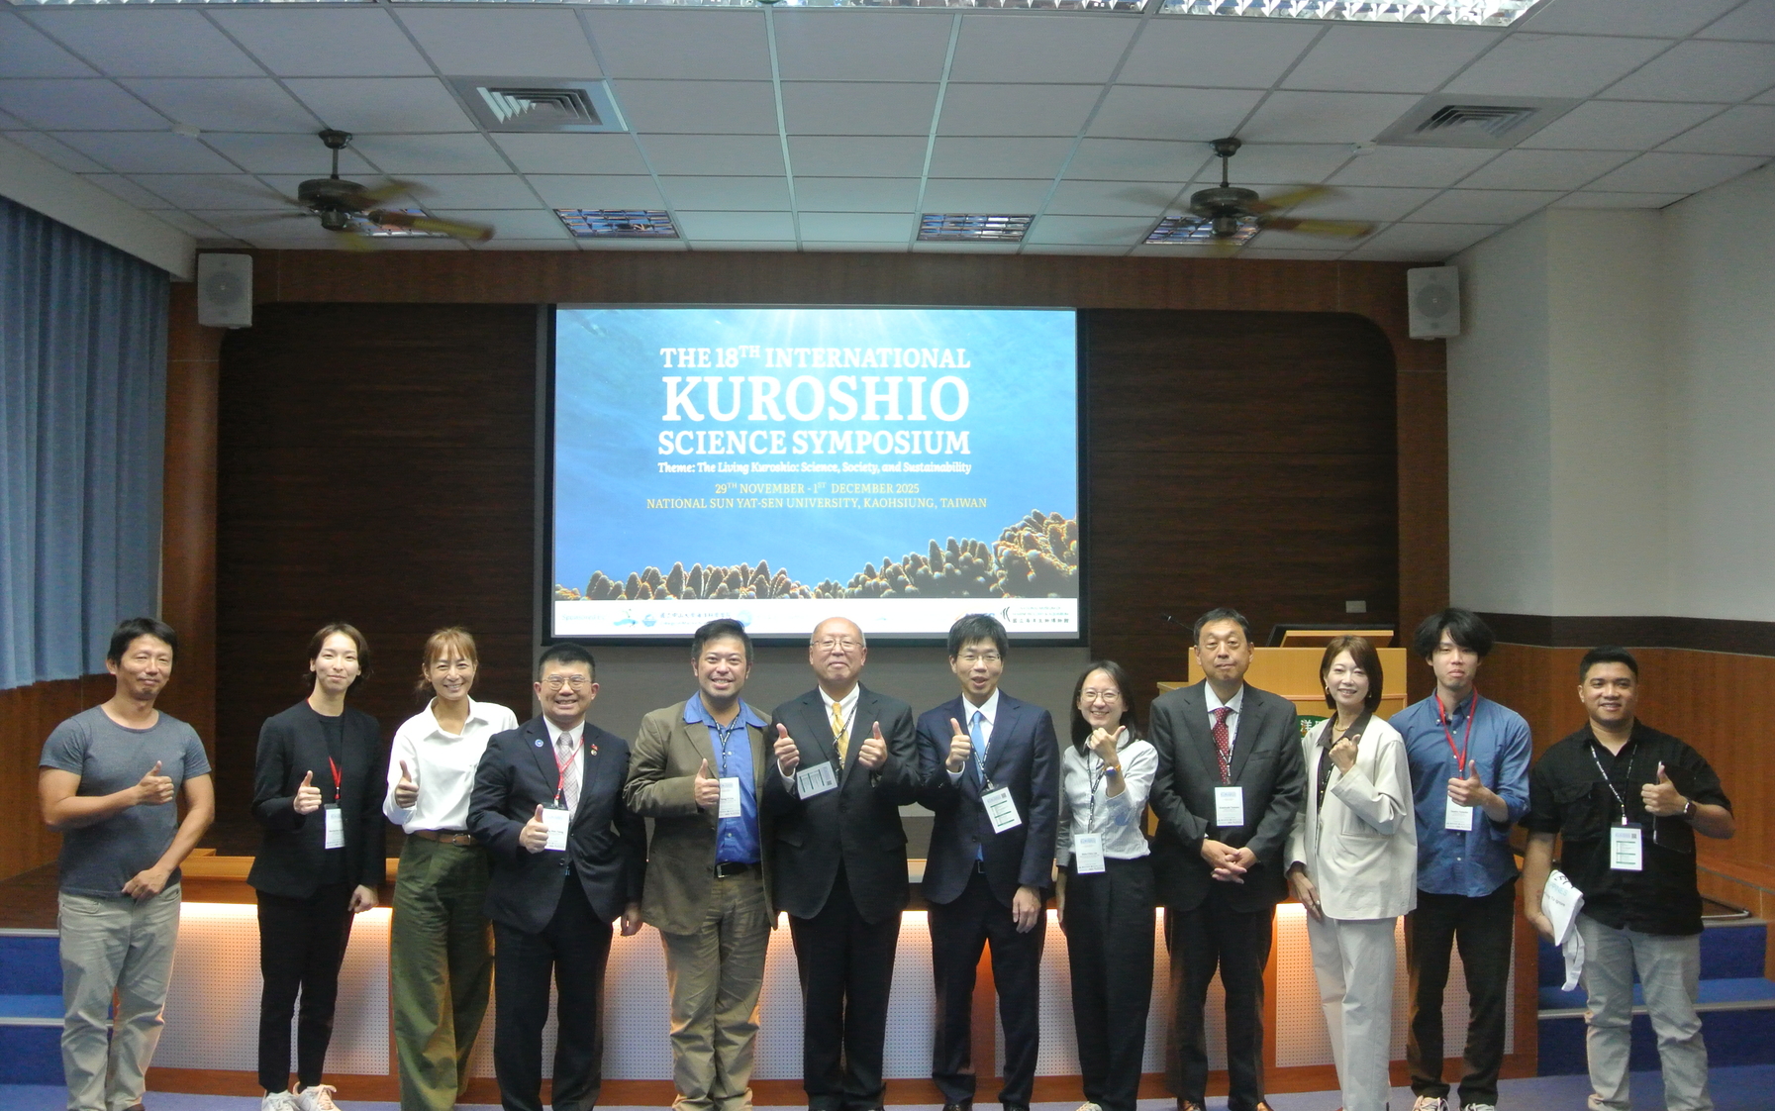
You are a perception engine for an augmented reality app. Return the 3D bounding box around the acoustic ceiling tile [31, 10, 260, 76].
[{"bbox_3d":[-2.483,-1.721,4.470,0.600,0.018,0.600,0,-1,-2],"label":"acoustic ceiling tile"}]

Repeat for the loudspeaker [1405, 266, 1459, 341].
[{"bbox_3d":[2.950,-1.365,7.200,0.255,0.370,0.220,0,9,18],"label":"loudspeaker"}]

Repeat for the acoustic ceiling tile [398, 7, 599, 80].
[{"bbox_3d":[-1.276,-1.702,4.427,0.595,0.020,0.595,0,-1,-2],"label":"acoustic ceiling tile"}]

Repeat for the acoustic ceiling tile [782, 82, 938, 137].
[{"bbox_3d":[-0.102,-1.696,5.053,0.595,0.020,0.595,0,-1,-2],"label":"acoustic ceiling tile"}]

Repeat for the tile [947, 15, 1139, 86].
[{"bbox_3d":[0.517,-1.718,4.553,0.600,0.018,0.600,0,-1,-2],"label":"tile"}]

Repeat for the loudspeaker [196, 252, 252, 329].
[{"bbox_3d":[-3.540,-1.410,7.120,0.270,0.395,0.240,0,4,-21],"label":"loudspeaker"}]

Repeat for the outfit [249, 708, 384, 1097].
[{"bbox_3d":[-1.932,1.157,4.512,0.460,1.319,0.360,0,0,-11],"label":"outfit"}]

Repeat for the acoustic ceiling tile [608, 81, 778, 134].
[{"bbox_3d":[-0.708,-1.720,5.118,0.600,0.018,0.600,0,-1,-2],"label":"acoustic ceiling tile"}]

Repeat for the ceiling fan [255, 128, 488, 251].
[{"bbox_3d":[-2.220,-1.515,5.360,1.280,0.410,1.280,0,-1,-2],"label":"ceiling fan"}]

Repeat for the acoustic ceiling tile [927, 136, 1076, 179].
[{"bbox_3d":[0.479,-1.690,5.664,0.595,0.020,0.595,0,-1,-2],"label":"acoustic ceiling tile"}]

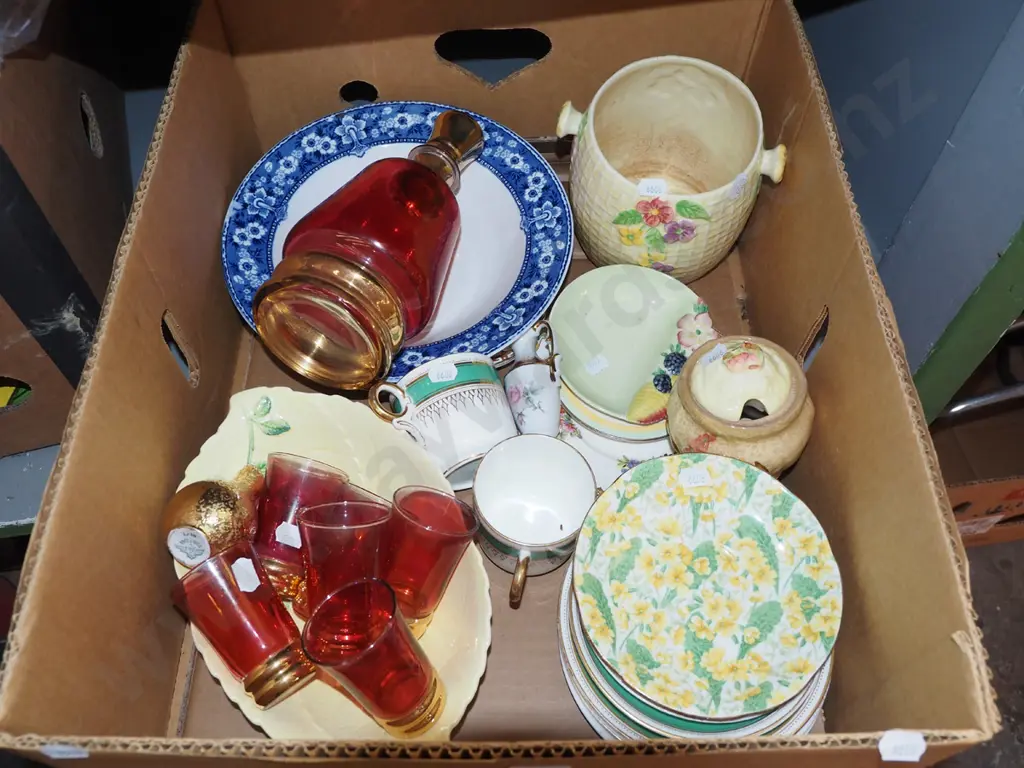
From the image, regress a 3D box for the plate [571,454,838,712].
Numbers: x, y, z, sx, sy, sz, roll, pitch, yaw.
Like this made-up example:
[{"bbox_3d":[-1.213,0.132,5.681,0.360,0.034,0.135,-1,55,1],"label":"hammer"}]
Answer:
[{"bbox_3d":[0.118,0.122,0.545,0.162,0.020,0.162,0,63,0],"label":"plate"}]

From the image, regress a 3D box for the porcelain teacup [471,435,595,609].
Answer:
[{"bbox_3d":[0.012,0.095,0.581,0.078,0.061,0.109,9,58,5],"label":"porcelain teacup"}]

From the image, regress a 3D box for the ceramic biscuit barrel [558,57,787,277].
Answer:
[{"bbox_3d":[0.113,-0.152,0.663,0.164,0.130,0.140,14,68,7],"label":"ceramic biscuit barrel"}]

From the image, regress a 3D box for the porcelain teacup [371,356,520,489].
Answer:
[{"bbox_3d":[-0.044,0.029,0.579,0.100,0.075,0.067,-8,63,-40],"label":"porcelain teacup"}]

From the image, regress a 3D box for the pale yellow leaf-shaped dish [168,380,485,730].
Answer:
[{"bbox_3d":[-0.112,0.111,0.558,0.180,0.047,0.265,-24,62,-14],"label":"pale yellow leaf-shaped dish"}]

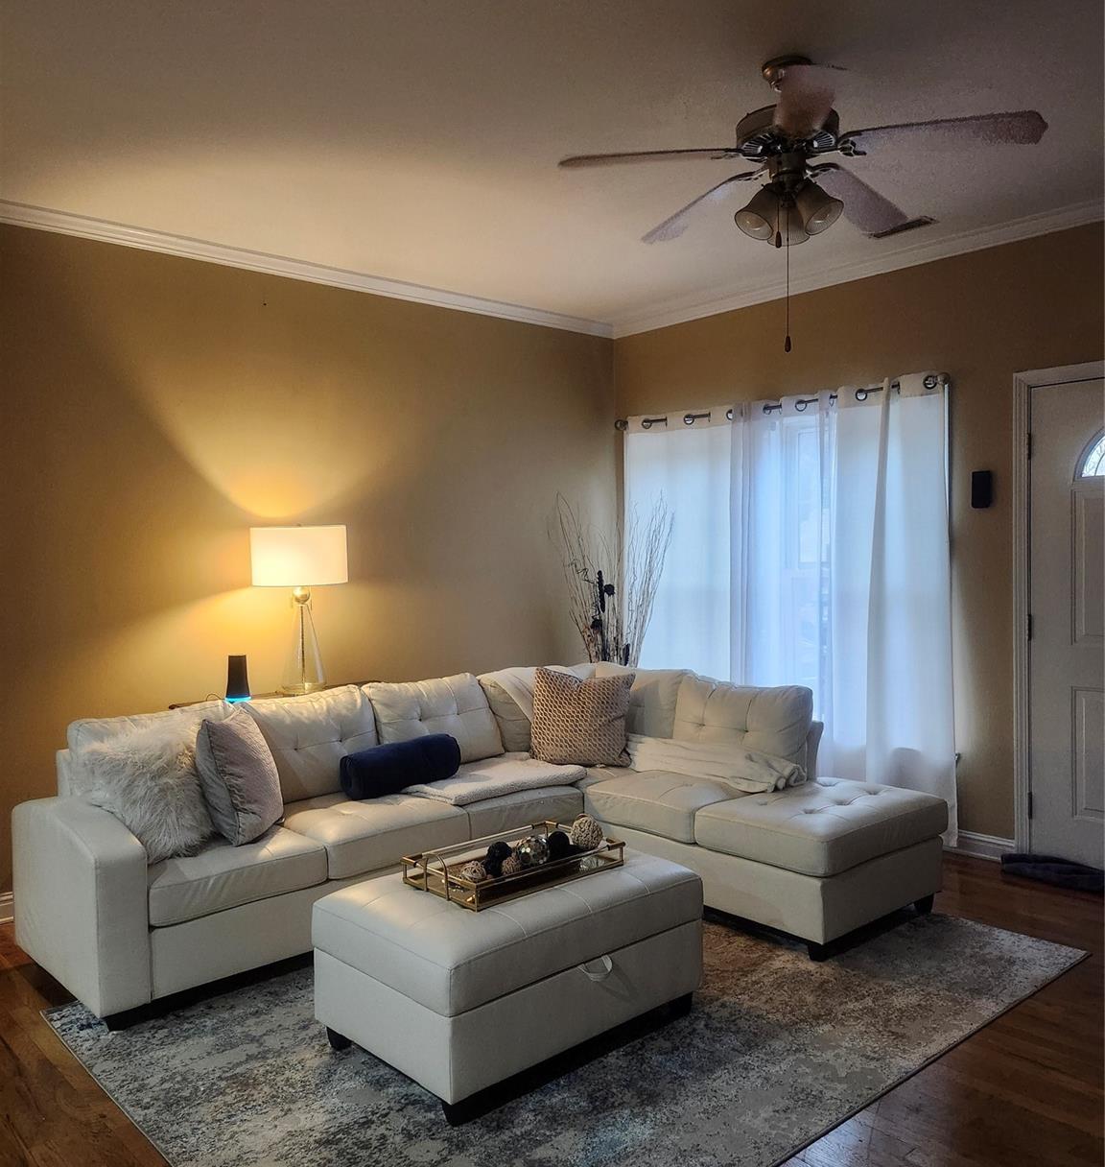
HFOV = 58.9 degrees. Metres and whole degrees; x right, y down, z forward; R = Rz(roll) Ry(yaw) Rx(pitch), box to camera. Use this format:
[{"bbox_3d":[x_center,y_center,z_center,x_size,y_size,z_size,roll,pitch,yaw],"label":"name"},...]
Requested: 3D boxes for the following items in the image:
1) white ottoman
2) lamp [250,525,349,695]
[{"bbox_3d":[-0.113,1.069,2.851,0.930,0.450,0.640,-3,2,-42],"label":"white ottoman"},{"bbox_3d":[-1.112,0.115,4.343,0.410,0.740,0.410,-3,2,-42],"label":"lamp"}]

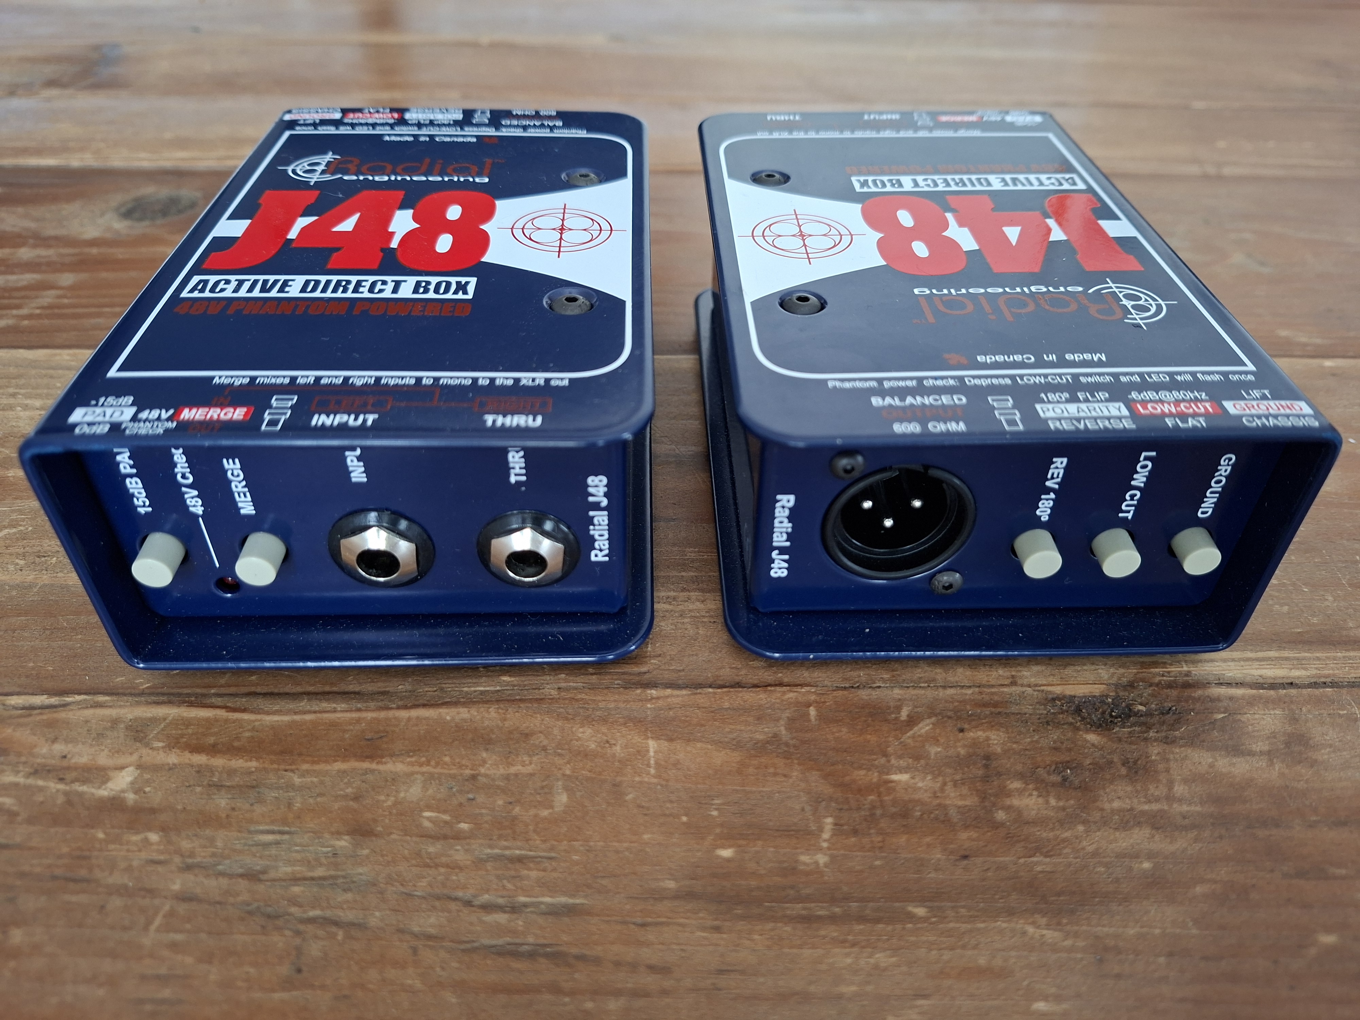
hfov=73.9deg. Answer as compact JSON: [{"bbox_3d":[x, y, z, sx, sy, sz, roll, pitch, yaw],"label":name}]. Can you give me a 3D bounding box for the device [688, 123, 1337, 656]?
[{"bbox_3d":[0.049,-0.035,0.185,0.085,0.048,0.126,-1,43,-1],"label":"device"}]

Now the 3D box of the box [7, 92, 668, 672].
[{"bbox_3d":[-0.049,-0.034,0.181,0.085,0.048,0.126,-1,43,-1],"label":"box"}]

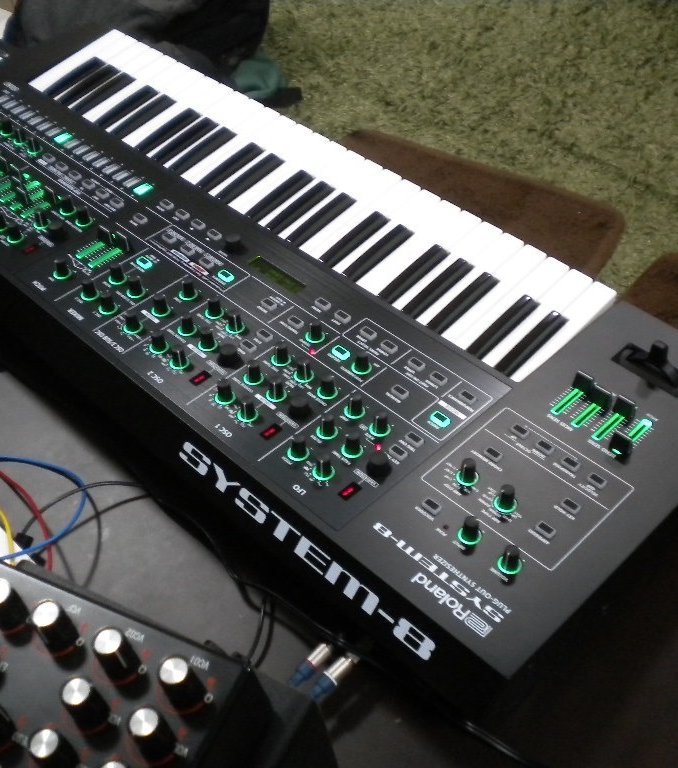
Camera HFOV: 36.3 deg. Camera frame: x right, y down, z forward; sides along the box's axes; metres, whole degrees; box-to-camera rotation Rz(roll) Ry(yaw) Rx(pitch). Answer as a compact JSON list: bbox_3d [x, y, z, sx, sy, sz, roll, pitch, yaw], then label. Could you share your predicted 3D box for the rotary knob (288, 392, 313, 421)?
[{"bbox_3d":[-0.028,0.016,0.752,0.017,0.013,0.017,0,45,0],"label":"rotary knob"}]

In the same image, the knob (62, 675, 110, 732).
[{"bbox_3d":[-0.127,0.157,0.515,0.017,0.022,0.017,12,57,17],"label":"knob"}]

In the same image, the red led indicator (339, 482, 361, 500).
[{"bbox_3d":[0.008,0.073,0.708,0.014,0.002,0.007,-36,54,-29],"label":"red led indicator"}]

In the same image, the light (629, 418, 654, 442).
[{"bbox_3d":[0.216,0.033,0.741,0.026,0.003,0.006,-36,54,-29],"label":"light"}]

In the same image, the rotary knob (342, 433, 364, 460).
[{"bbox_3d":[0.010,0.042,0.744,0.015,0.017,0.015,-1,45,1],"label":"rotary knob"}]

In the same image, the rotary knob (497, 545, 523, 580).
[{"bbox_3d":[0.109,0.111,0.658,0.015,0.015,0.015,-1,45,1],"label":"rotary knob"}]

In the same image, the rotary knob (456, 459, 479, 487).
[{"bbox_3d":[0.089,0.059,0.710,0.015,0.015,0.015,-1,45,1],"label":"rotary knob"}]

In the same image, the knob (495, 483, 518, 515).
[{"bbox_3d":[0.113,0.076,0.693,0.015,0.015,0.015,-1,45,1],"label":"knob"}]

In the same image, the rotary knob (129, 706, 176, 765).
[{"bbox_3d":[-0.093,0.176,0.517,0.019,0.025,0.019,-5,50,6],"label":"rotary knob"}]

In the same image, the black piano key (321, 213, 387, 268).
[{"bbox_3d":[0.014,-0.129,0.919,0.012,0.012,0.083,35,65,31],"label":"black piano key"}]

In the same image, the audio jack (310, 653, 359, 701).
[{"bbox_3d":[-0.004,0.189,0.666,0.040,0.013,0.013,-40,56,-24],"label":"audio jack"}]

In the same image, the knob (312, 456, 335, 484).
[{"bbox_3d":[-0.010,0.056,0.710,0.015,0.015,0.015,0,45,0],"label":"knob"}]

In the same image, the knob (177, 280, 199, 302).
[{"bbox_3d":[-0.124,-0.078,0.847,0.015,0.015,0.015,0,45,0],"label":"knob"}]

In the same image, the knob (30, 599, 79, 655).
[{"bbox_3d":[-0.154,0.133,0.564,0.019,0.025,0.019,-5,50,6],"label":"knob"}]

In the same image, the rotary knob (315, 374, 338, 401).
[{"bbox_3d":[-0.009,0.001,0.786,0.015,0.017,0.015,-1,45,1],"label":"rotary knob"}]

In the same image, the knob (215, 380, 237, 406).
[{"bbox_3d":[-0.085,0.006,0.771,0.015,0.015,0.015,-1,45,1],"label":"knob"}]

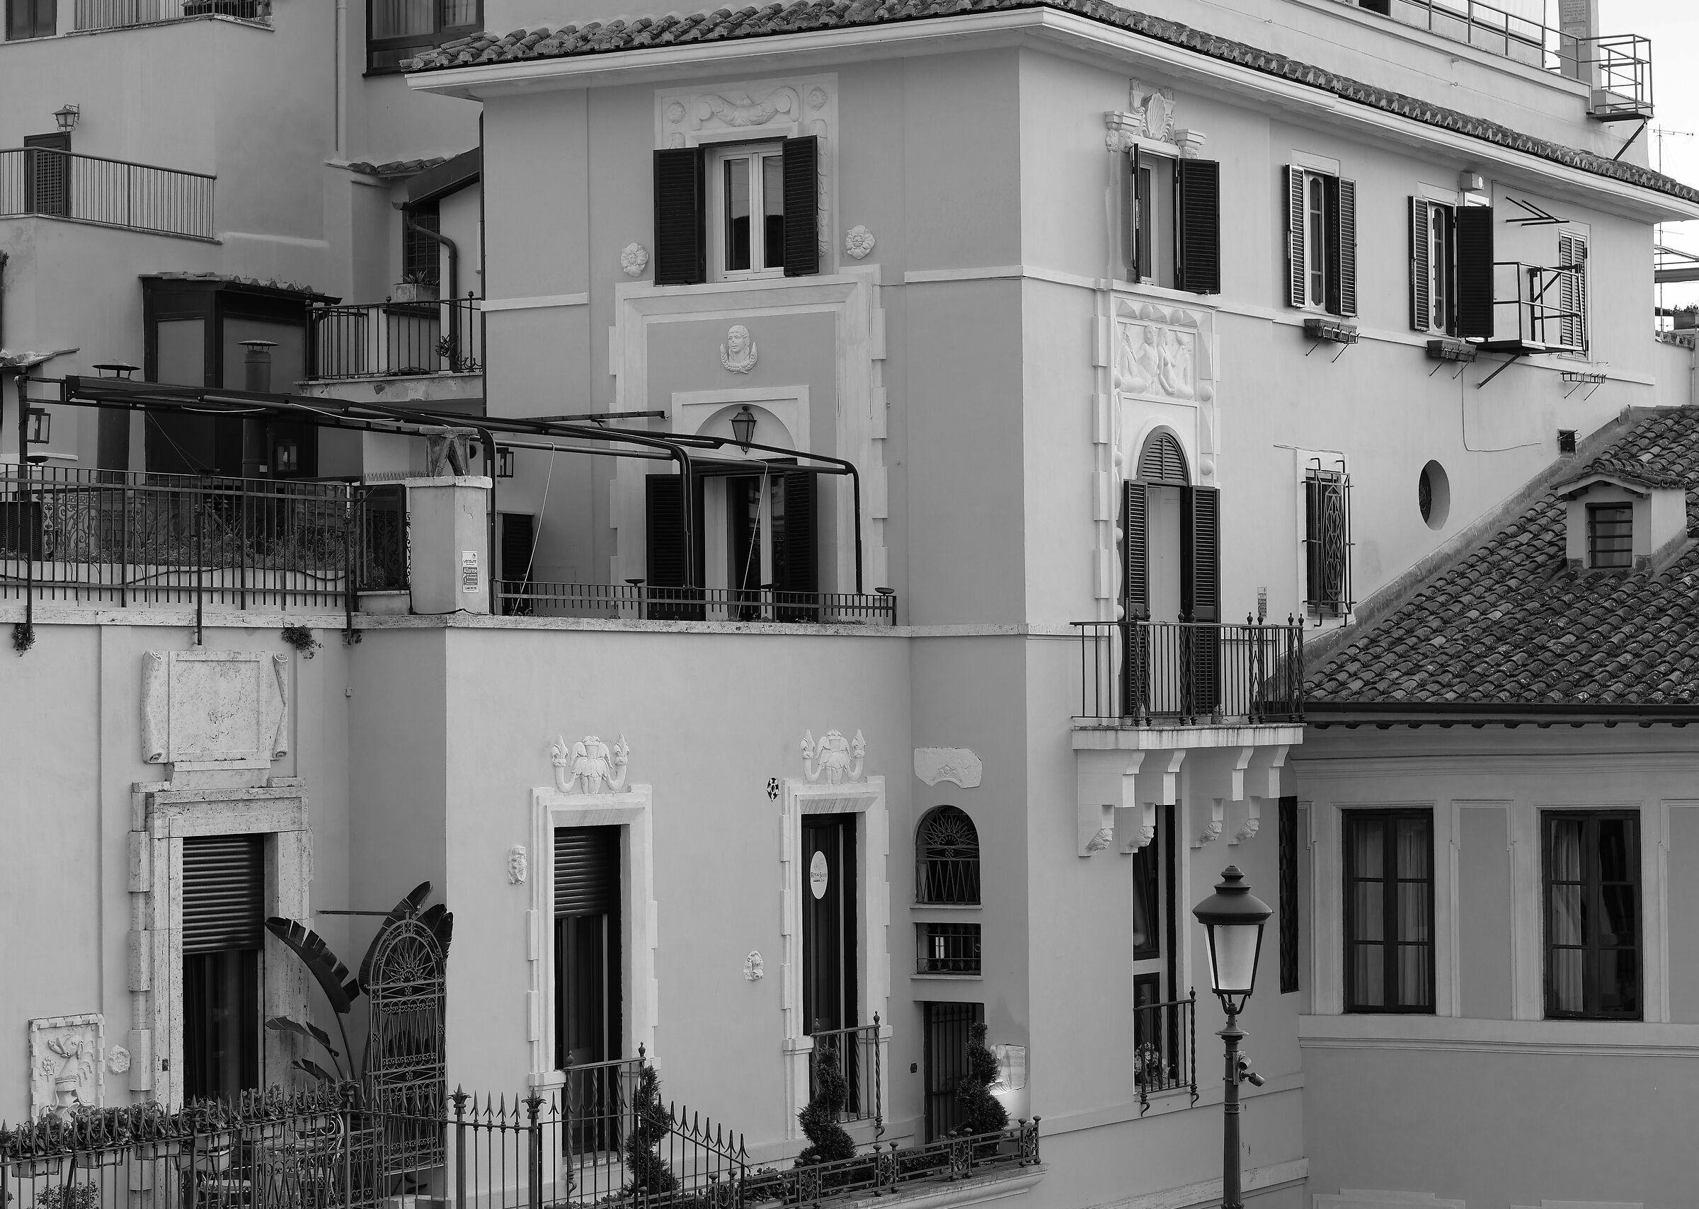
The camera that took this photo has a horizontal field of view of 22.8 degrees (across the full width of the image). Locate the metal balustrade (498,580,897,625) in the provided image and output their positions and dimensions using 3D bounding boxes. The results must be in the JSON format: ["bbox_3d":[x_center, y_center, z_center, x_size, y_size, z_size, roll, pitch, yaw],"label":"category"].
[{"bbox_3d":[-1.379,0.007,42.525,0.100,0.339,7.375,-1,-2,31],"label":"metal balustrade"}]

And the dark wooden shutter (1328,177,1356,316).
[{"bbox_3d":[6.057,-4.339,51.223,0.045,1.667,0.512,-1,-2,33],"label":"dark wooden shutter"}]

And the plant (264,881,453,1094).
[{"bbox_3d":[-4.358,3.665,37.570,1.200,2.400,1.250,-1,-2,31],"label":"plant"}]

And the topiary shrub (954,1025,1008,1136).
[{"bbox_3d":[1.350,4.907,43.591,0.553,1.197,0.553,-1,-2,31],"label":"topiary shrub"}]

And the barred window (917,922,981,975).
[{"bbox_3d":[1.071,3.712,45.495,0.724,0.571,0.150,-1,-2,31],"label":"barred window"}]

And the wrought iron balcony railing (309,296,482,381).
[{"bbox_3d":[-5.401,-3.295,53.741,2.724,0.972,1.300,-1,-2,31],"label":"wrought iron balcony railing"}]

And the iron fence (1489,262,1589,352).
[{"bbox_3d":[9.064,-3.909,56.586,0.727,1.091,2.257,-1,-2,31],"label":"iron fence"}]

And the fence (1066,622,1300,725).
[{"bbox_3d":[3.888,0.761,47.634,0.759,1.190,4.363,-1,-2,31],"label":"fence"}]

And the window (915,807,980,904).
[{"bbox_3d":[1.076,2.643,44.505,0.761,1.019,0.140,-1,-2,31],"label":"window"}]

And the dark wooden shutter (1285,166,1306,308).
[{"bbox_3d":[5.293,-4.341,49.914,0.045,1.657,0.522,-1,-2,27],"label":"dark wooden shutter"}]

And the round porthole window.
[{"bbox_3d":[7.343,-1.378,53.589,0.200,0.906,0.952,-1,-2,31],"label":"round porthole window"}]

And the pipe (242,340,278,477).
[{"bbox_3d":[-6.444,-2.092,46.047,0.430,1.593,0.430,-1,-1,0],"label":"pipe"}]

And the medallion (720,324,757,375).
[{"bbox_3d":[-1.230,-2.827,46.823,0.412,0.575,0.140,-1,-2,31],"label":"medallion"}]

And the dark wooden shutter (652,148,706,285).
[{"bbox_3d":[-1.866,-4.241,46.178,0.542,1.470,0.045,-1,-2,19],"label":"dark wooden shutter"}]

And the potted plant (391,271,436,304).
[{"bbox_3d":[-5.609,-4.081,54.300,0.520,0.430,0.280,-1,-2,31],"label":"potted plant"}]

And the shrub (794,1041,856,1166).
[{"bbox_3d":[-0.246,5.080,42.332,0.570,1.330,0.570,-1,-1,0],"label":"shrub"}]

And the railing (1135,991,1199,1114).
[{"bbox_3d":[3.469,4.916,46.421,0.200,1.337,1.270,-1,-2,31],"label":"railing"}]

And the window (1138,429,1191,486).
[{"bbox_3d":[3.497,-1.654,46.986,0.100,0.635,1.317,-1,-2,31],"label":"window"}]

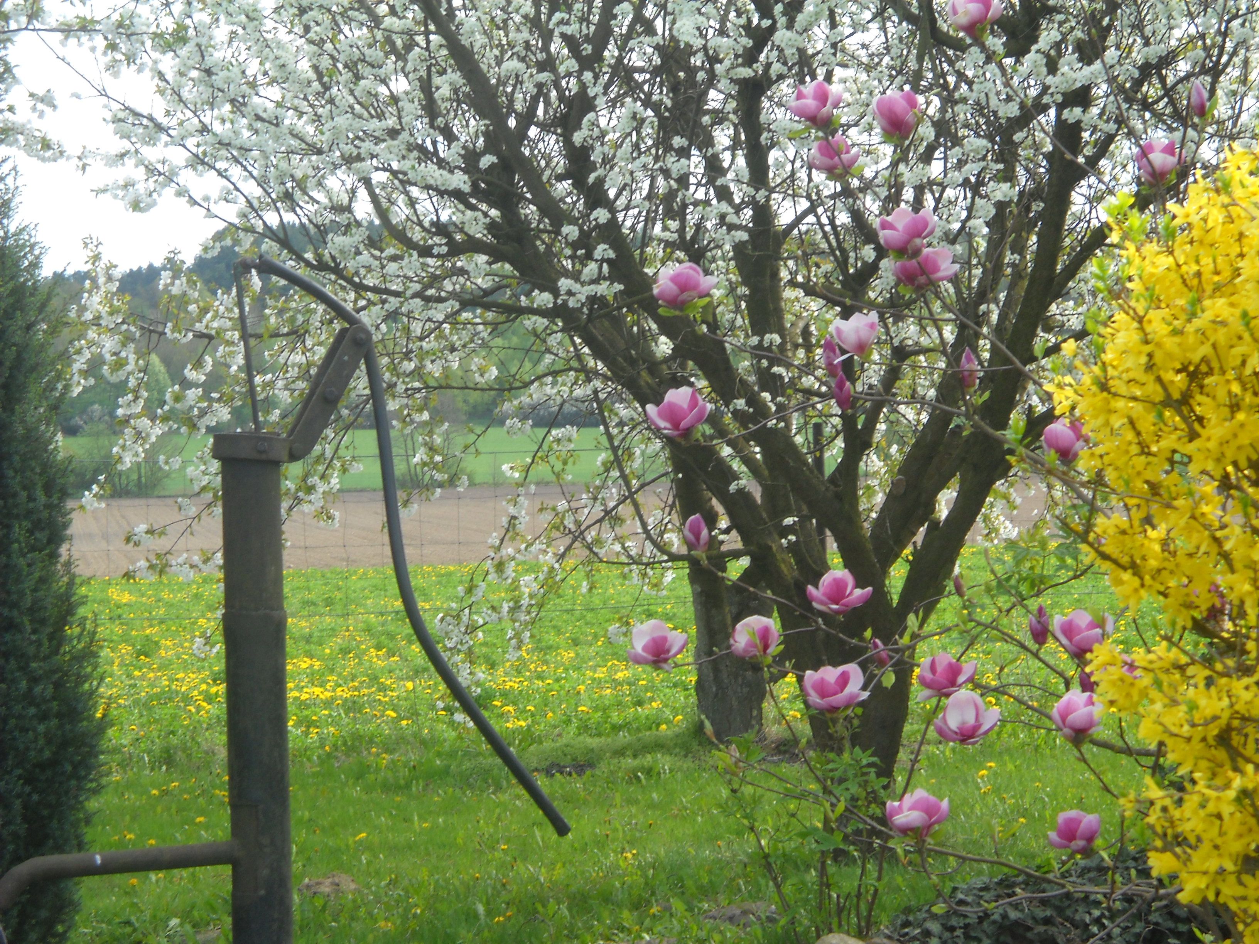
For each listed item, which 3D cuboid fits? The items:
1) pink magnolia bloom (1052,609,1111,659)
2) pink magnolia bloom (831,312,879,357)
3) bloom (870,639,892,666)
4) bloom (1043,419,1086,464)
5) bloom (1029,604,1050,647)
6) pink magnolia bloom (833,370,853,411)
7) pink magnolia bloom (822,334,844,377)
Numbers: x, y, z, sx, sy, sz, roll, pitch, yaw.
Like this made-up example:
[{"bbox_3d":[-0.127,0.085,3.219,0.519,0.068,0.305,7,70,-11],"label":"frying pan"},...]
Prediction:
[{"bbox_3d":[0.817,0.293,6.900,0.107,0.089,0.107,-5,6,0],"label":"pink magnolia bloom"},{"bbox_3d":[0.416,-0.252,7.000,0.087,0.083,0.087,-5,3,0],"label":"pink magnolia bloom"},{"bbox_3d":[0.462,0.331,7.000,0.025,0.056,0.025,-18,0,0],"label":"bloom"},{"bbox_3d":[0.788,-0.056,6.900,0.082,0.082,0.082,-6,6,0],"label":"bloom"},{"bbox_3d":[0.751,0.281,7.000,0.038,0.078,0.038,0,0,0],"label":"bloom"},{"bbox_3d":[0.391,-0.149,7.000,0.032,0.072,0.032,-3,0,0],"label":"pink magnolia bloom"},{"bbox_3d":[0.373,-0.213,7.000,0.032,0.078,0.032,-10,0,0],"label":"pink magnolia bloom"}]

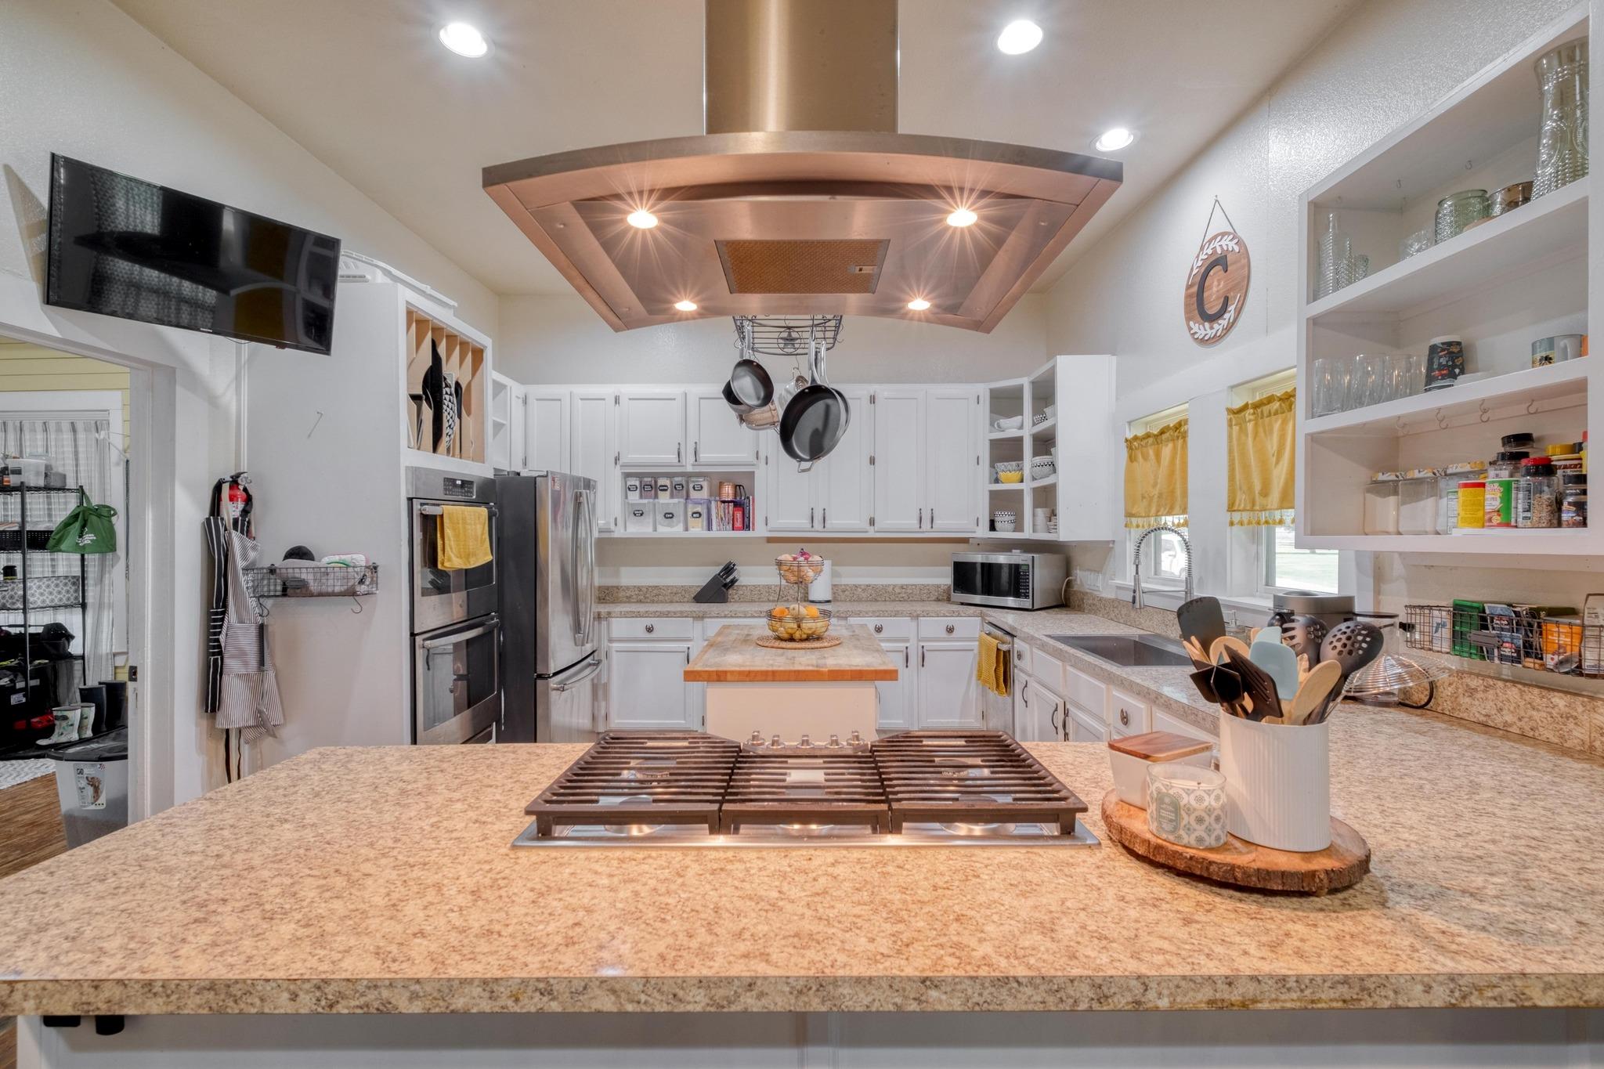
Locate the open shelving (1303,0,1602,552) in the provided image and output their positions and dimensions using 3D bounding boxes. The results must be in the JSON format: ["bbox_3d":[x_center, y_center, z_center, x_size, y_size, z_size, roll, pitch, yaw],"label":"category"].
[{"bbox_3d":[1.615,-0.482,1.600,0.320,1.050,0.770,0,0,0],"label":"open shelving"}]

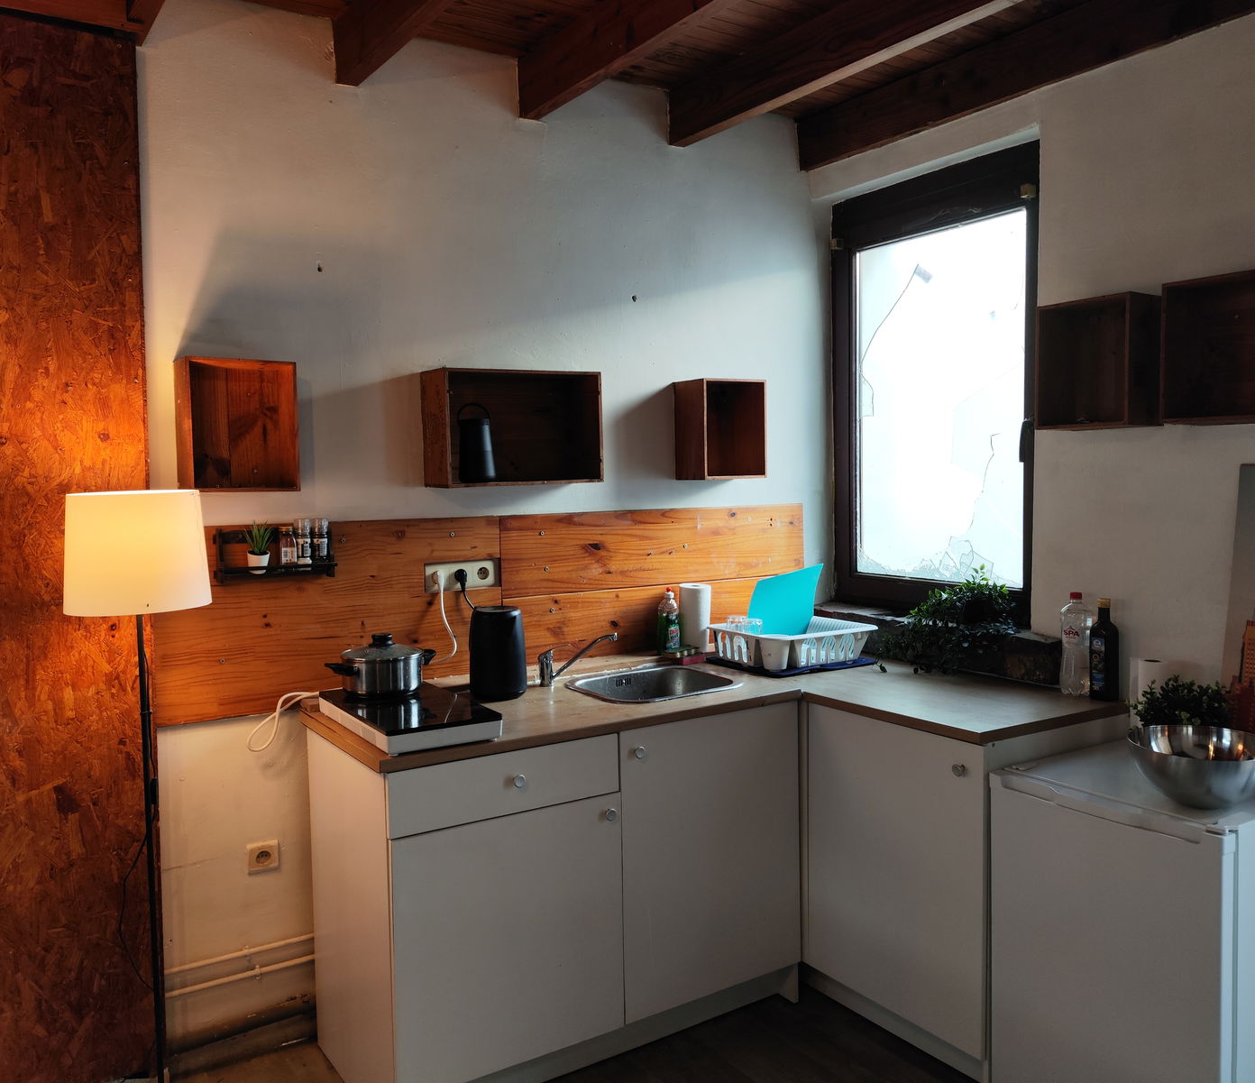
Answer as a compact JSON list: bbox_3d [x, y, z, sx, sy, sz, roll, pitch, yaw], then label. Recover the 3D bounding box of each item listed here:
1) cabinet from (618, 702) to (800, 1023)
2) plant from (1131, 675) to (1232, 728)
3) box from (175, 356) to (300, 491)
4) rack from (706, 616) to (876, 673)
[{"bbox_3d":[0.070,0.843,2.944,0.600,0.790,0.600,-3,4,-33],"label":"cabinet"},{"bbox_3d":[1.311,0.426,2.368,0.210,0.205,0.210,-3,4,-33],"label":"plant"},{"bbox_3d":[-0.976,-0.287,2.504,0.248,0.315,0.191,-3,3,-33],"label":"box"},{"bbox_3d":[0.551,0.338,3.296,0.450,0.110,0.335,-3,4,-34],"label":"rack"}]

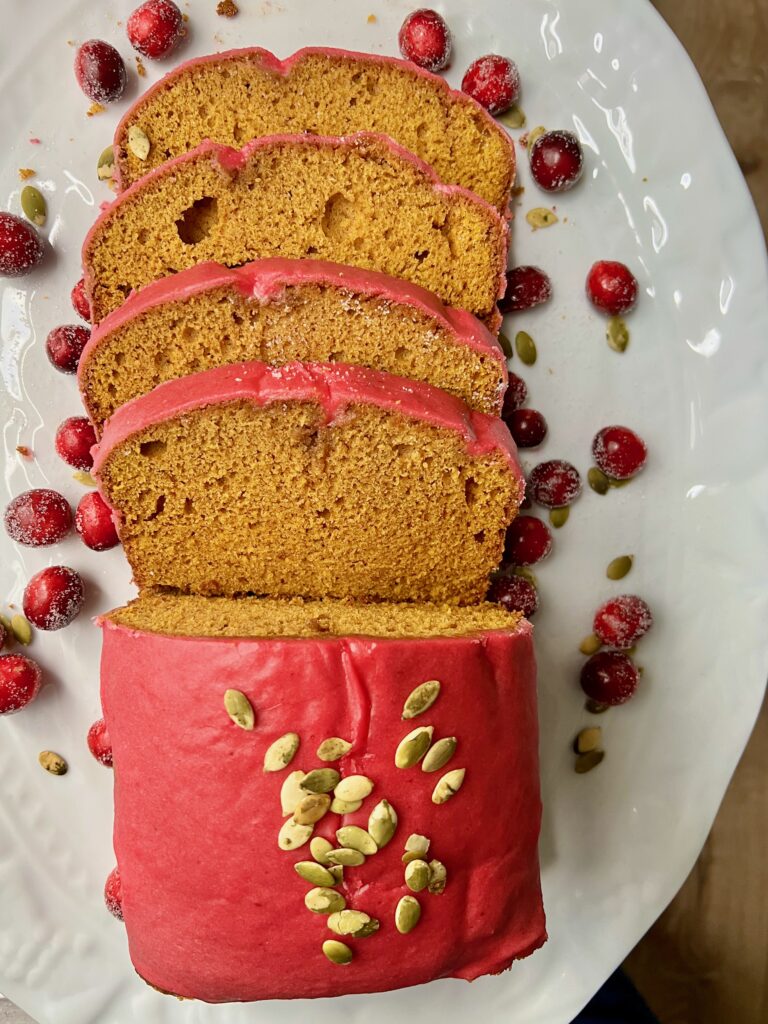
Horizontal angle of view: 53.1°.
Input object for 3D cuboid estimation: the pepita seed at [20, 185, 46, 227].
[{"bbox_3d":[-0.116,-0.101,0.254,0.007,0.003,0.014,-21,94,1],"label":"pepita seed"}]

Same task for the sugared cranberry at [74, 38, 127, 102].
[{"bbox_3d":[-0.090,-0.141,0.245,0.015,0.015,0.020,-14,94,1],"label":"sugared cranberry"}]

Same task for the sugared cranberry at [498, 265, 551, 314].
[{"bbox_3d":[0.048,-0.077,0.267,0.020,0.016,0.016,-17,90,0],"label":"sugared cranberry"}]

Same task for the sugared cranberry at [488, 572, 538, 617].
[{"bbox_3d":[0.041,0.027,0.244,0.016,0.015,0.015,0,91,-1],"label":"sugared cranberry"}]

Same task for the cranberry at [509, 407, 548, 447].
[{"bbox_3d":[0.050,-0.029,0.268,0.014,0.014,0.014,0,90,0],"label":"cranberry"}]

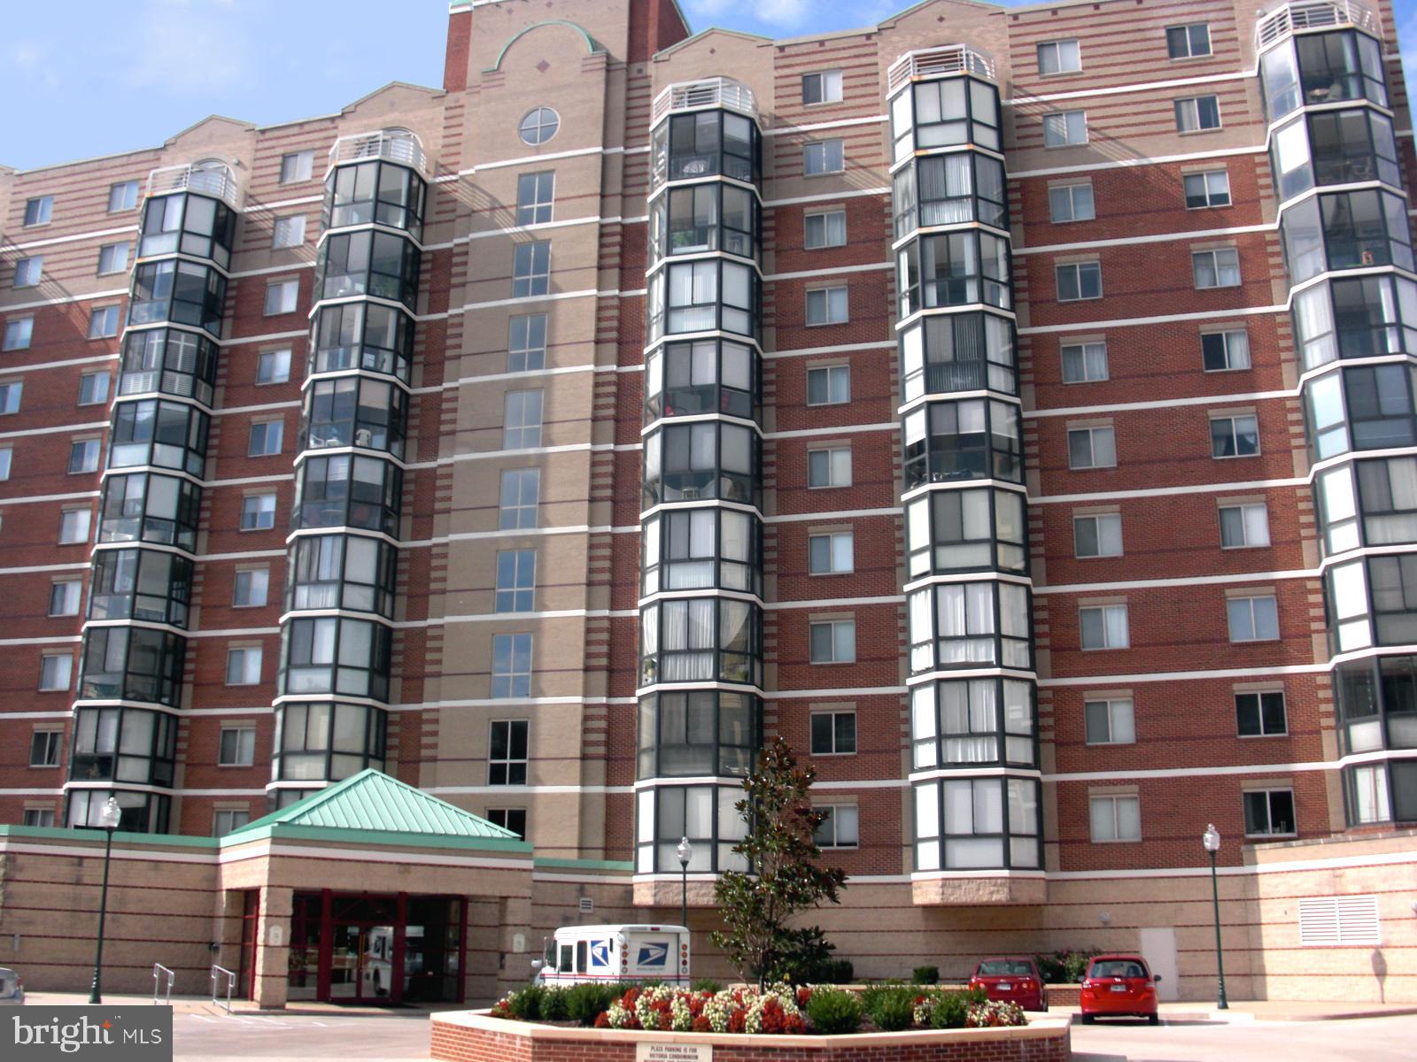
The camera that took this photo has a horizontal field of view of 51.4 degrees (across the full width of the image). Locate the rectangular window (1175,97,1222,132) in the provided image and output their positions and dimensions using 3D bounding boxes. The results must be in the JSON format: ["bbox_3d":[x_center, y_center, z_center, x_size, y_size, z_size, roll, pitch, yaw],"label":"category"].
[{"bbox_3d":[15.272,-13.011,45.943,1.340,1.230,0.120,-4,-17,15],"label":"rectangular window"}]

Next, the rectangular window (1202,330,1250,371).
[{"bbox_3d":[15.203,-5.288,43.313,1.350,1.240,0.140,-4,-17,15],"label":"rectangular window"}]

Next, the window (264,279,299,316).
[{"bbox_3d":[-15.335,-8.387,53.009,1.350,1.240,0.140,-4,-17,15],"label":"window"}]

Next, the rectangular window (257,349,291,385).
[{"bbox_3d":[-15.731,-5.939,53.422,1.390,1.290,0.130,-4,-17,15],"label":"rectangular window"}]

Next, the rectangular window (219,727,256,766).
[{"bbox_3d":[-15.648,7.210,49.030,1.367,1.258,0.140,-4,-17,15],"label":"rectangular window"}]

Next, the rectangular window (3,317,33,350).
[{"bbox_3d":[-26.683,-7.614,56.965,1.340,1.290,0.150,-4,-17,15],"label":"rectangular window"}]

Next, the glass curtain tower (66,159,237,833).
[{"bbox_3d":[-19.782,-1.061,51.603,3.650,25.800,2.150,-4,-17,15],"label":"glass curtain tower"}]

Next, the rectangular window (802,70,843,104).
[{"bbox_3d":[3.875,-15.057,49.986,1.365,1.267,0.150,-4,-17,15],"label":"rectangular window"}]

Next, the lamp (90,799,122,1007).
[{"bbox_3d":[-13.322,8.129,32.456,0.460,4.645,0.460,-4,-17,15],"label":"lamp"}]

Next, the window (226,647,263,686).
[{"bbox_3d":[-15.815,4.624,50.247,1.390,1.290,0.130,-4,-17,15],"label":"window"}]

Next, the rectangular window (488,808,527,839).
[{"bbox_3d":[-6.252,9.557,45.217,1.307,2.029,0.120,-4,-17,15],"label":"rectangular window"}]

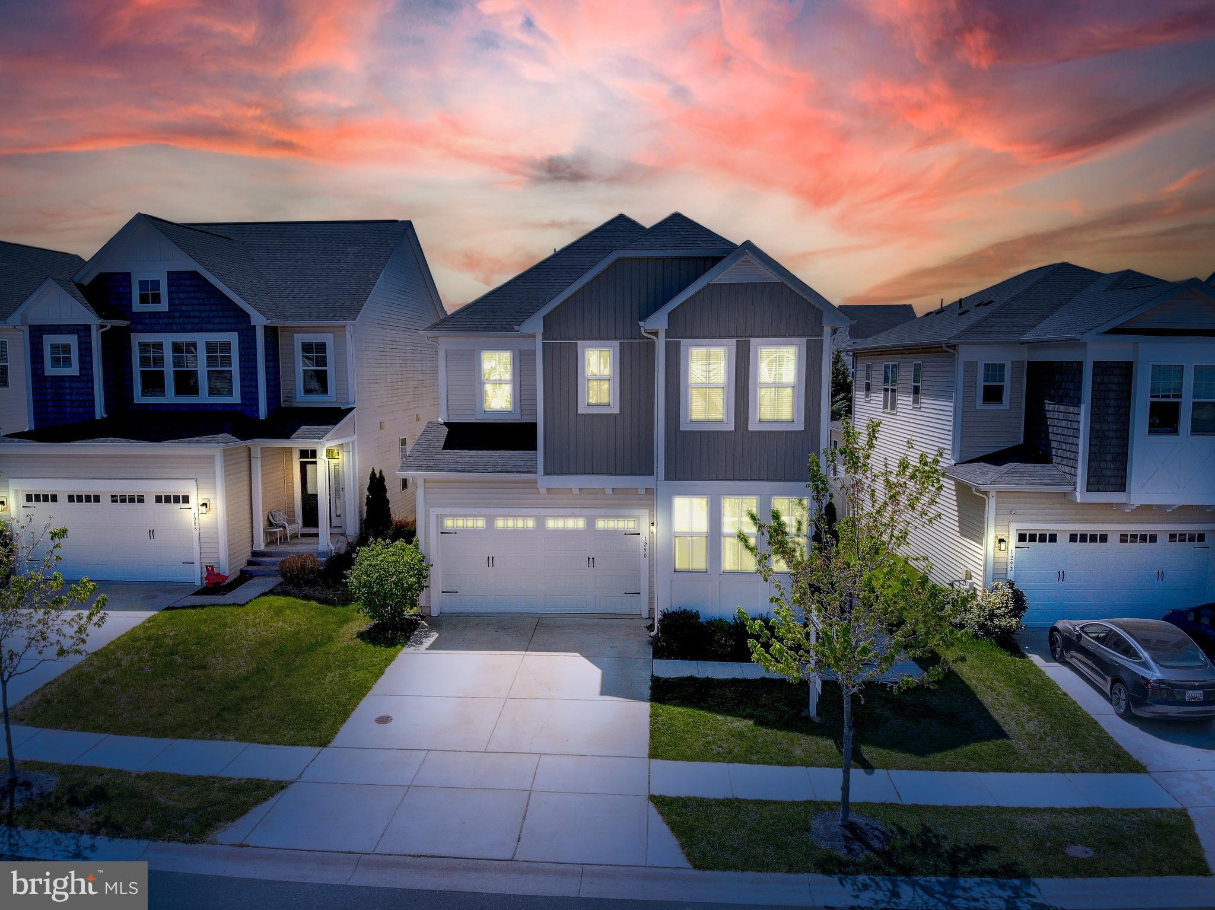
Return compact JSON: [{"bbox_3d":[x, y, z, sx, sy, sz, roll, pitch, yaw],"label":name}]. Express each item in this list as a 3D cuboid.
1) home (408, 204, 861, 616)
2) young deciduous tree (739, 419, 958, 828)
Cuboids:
[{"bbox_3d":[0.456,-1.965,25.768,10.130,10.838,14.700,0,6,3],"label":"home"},{"bbox_3d":[3.332,2.416,11.753,2.976,5.792,2.828,0,6,3],"label":"young deciduous tree"}]

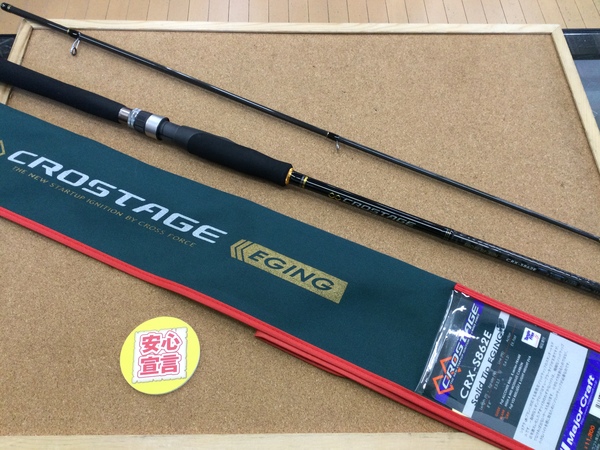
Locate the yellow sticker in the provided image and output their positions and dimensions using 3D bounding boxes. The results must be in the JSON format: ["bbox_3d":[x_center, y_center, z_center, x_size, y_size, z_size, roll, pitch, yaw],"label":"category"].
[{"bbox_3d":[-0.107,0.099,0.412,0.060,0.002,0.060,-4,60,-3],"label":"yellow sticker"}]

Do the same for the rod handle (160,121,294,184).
[{"bbox_3d":[-0.070,-0.067,0.493,0.133,0.026,0.026,21,62,11],"label":"rod handle"}]

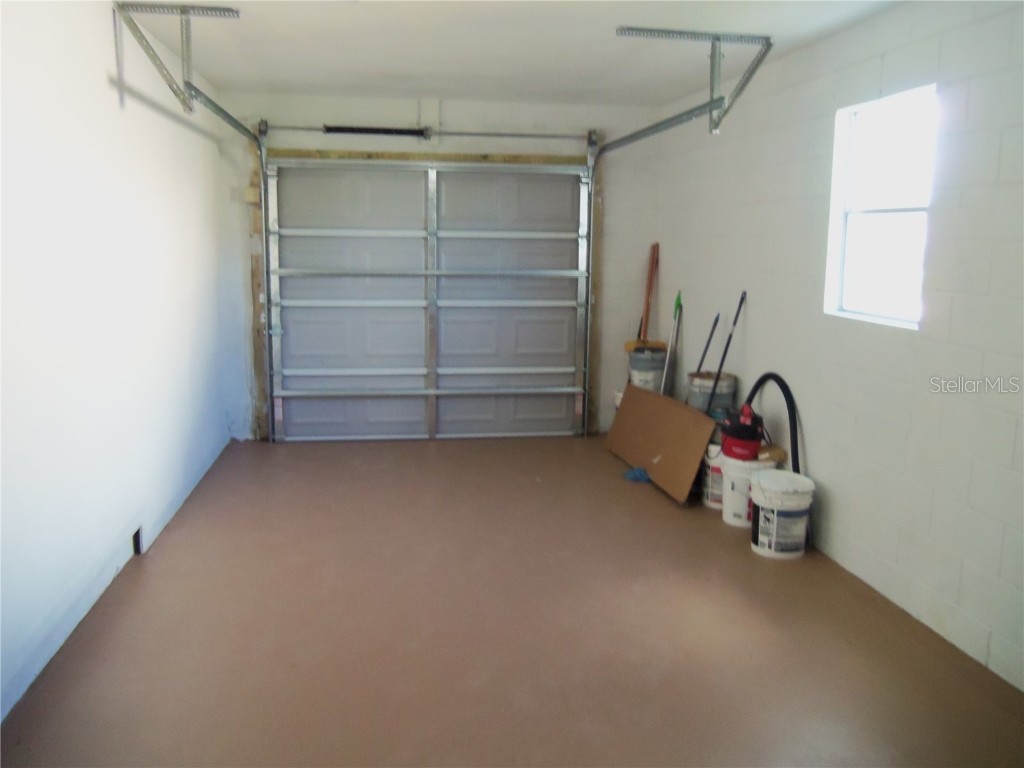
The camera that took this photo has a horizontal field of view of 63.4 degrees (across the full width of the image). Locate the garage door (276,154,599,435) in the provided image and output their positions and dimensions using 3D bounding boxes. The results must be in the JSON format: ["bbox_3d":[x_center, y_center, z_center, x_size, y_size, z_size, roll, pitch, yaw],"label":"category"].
[{"bbox_3d":[-0.613,-0.616,6.448,2.450,2.130,0.090,0,10,-8],"label":"garage door"}]

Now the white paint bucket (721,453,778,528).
[{"bbox_3d":[1.345,0.598,4.715,0.305,0.365,0.305,4,10,19],"label":"white paint bucket"}]

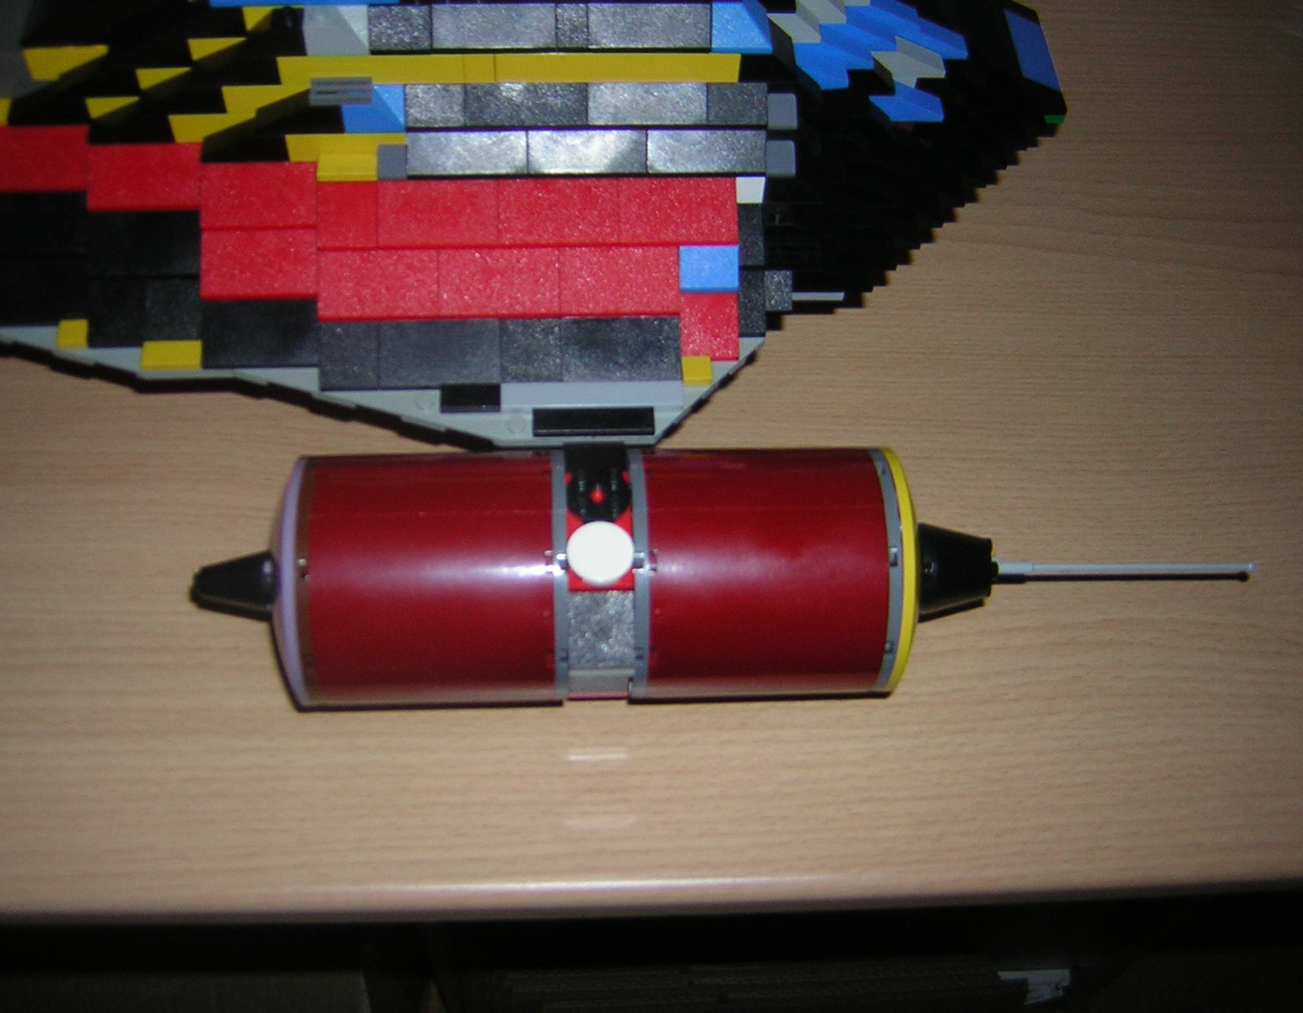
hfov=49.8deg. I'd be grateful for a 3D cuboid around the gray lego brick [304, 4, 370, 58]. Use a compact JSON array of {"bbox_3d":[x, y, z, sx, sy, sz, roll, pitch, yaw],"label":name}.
[{"bbox_3d":[-0.079,-0.122,0.352,0.016,0.011,0.016,-1,60,-4],"label":"gray lego brick"}]

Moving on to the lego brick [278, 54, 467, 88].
[{"bbox_3d":[-0.071,-0.114,0.359,0.048,0.011,0.008,-1,60,-4],"label":"lego brick"}]

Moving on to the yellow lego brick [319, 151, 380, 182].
[{"bbox_3d":[-0.080,-0.090,0.370,0.016,0.003,0.008,-1,58,-4],"label":"yellow lego brick"}]

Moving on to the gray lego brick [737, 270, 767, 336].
[{"bbox_3d":[0.027,-0.059,0.390,0.008,0.010,0.024,-1,58,-3],"label":"gray lego brick"}]

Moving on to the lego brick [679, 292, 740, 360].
[{"bbox_3d":[0.015,-0.052,0.381,0.016,0.010,0.024,-1,58,-4],"label":"lego brick"}]

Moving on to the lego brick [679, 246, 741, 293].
[{"bbox_3d":[0.015,-0.068,0.379,0.016,0.010,0.016,-1,58,-4],"label":"lego brick"}]

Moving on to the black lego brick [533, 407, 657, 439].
[{"bbox_3d":[-0.015,-0.022,0.367,0.032,0.003,0.008,-1,60,-4],"label":"black lego brick"}]

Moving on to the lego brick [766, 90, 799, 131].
[{"bbox_3d":[0.035,-0.106,0.377,0.008,0.006,0.008,-1,58,-3],"label":"lego brick"}]

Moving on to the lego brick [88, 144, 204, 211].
[{"bbox_3d":[-0.134,-0.091,0.377,0.032,0.010,0.024,-1,58,-4],"label":"lego brick"}]

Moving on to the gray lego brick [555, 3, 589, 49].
[{"bbox_3d":[-0.021,-0.126,0.362,0.008,0.010,0.016,-1,58,-3],"label":"gray lego brick"}]

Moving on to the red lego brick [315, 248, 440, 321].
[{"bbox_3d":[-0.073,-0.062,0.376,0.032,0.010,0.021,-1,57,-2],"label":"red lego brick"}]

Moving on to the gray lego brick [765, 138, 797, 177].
[{"bbox_3d":[0.035,-0.093,0.376,0.008,0.006,0.008,-1,60,-4],"label":"gray lego brick"}]

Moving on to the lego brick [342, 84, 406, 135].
[{"bbox_3d":[-0.072,-0.107,0.368,0.016,0.010,0.016,-1,58,-3],"label":"lego brick"}]

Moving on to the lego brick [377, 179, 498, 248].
[{"bbox_3d":[-0.057,-0.081,0.378,0.032,0.010,0.024,-1,58,-3],"label":"lego brick"}]

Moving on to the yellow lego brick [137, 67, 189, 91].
[{"bbox_3d":[-0.128,-0.115,0.372,0.016,0.010,0.008,-1,58,-3],"label":"yellow lego brick"}]

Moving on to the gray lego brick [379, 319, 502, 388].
[{"bbox_3d":[-0.056,-0.044,0.371,0.032,0.010,0.024,-1,58,-4],"label":"gray lego brick"}]

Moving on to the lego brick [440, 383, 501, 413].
[{"bbox_3d":[-0.047,-0.029,0.368,0.016,0.003,0.008,-1,58,-3],"label":"lego brick"}]

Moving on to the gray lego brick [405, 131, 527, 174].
[{"bbox_3d":[-0.049,-0.096,0.373,0.032,0.010,0.016,-1,58,-3],"label":"gray lego brick"}]

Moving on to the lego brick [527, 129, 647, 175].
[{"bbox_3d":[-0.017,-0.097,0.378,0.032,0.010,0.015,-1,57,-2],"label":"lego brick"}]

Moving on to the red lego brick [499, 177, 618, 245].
[{"bbox_3d":[-0.025,-0.082,0.376,0.032,0.010,0.024,-1,58,-3],"label":"red lego brick"}]

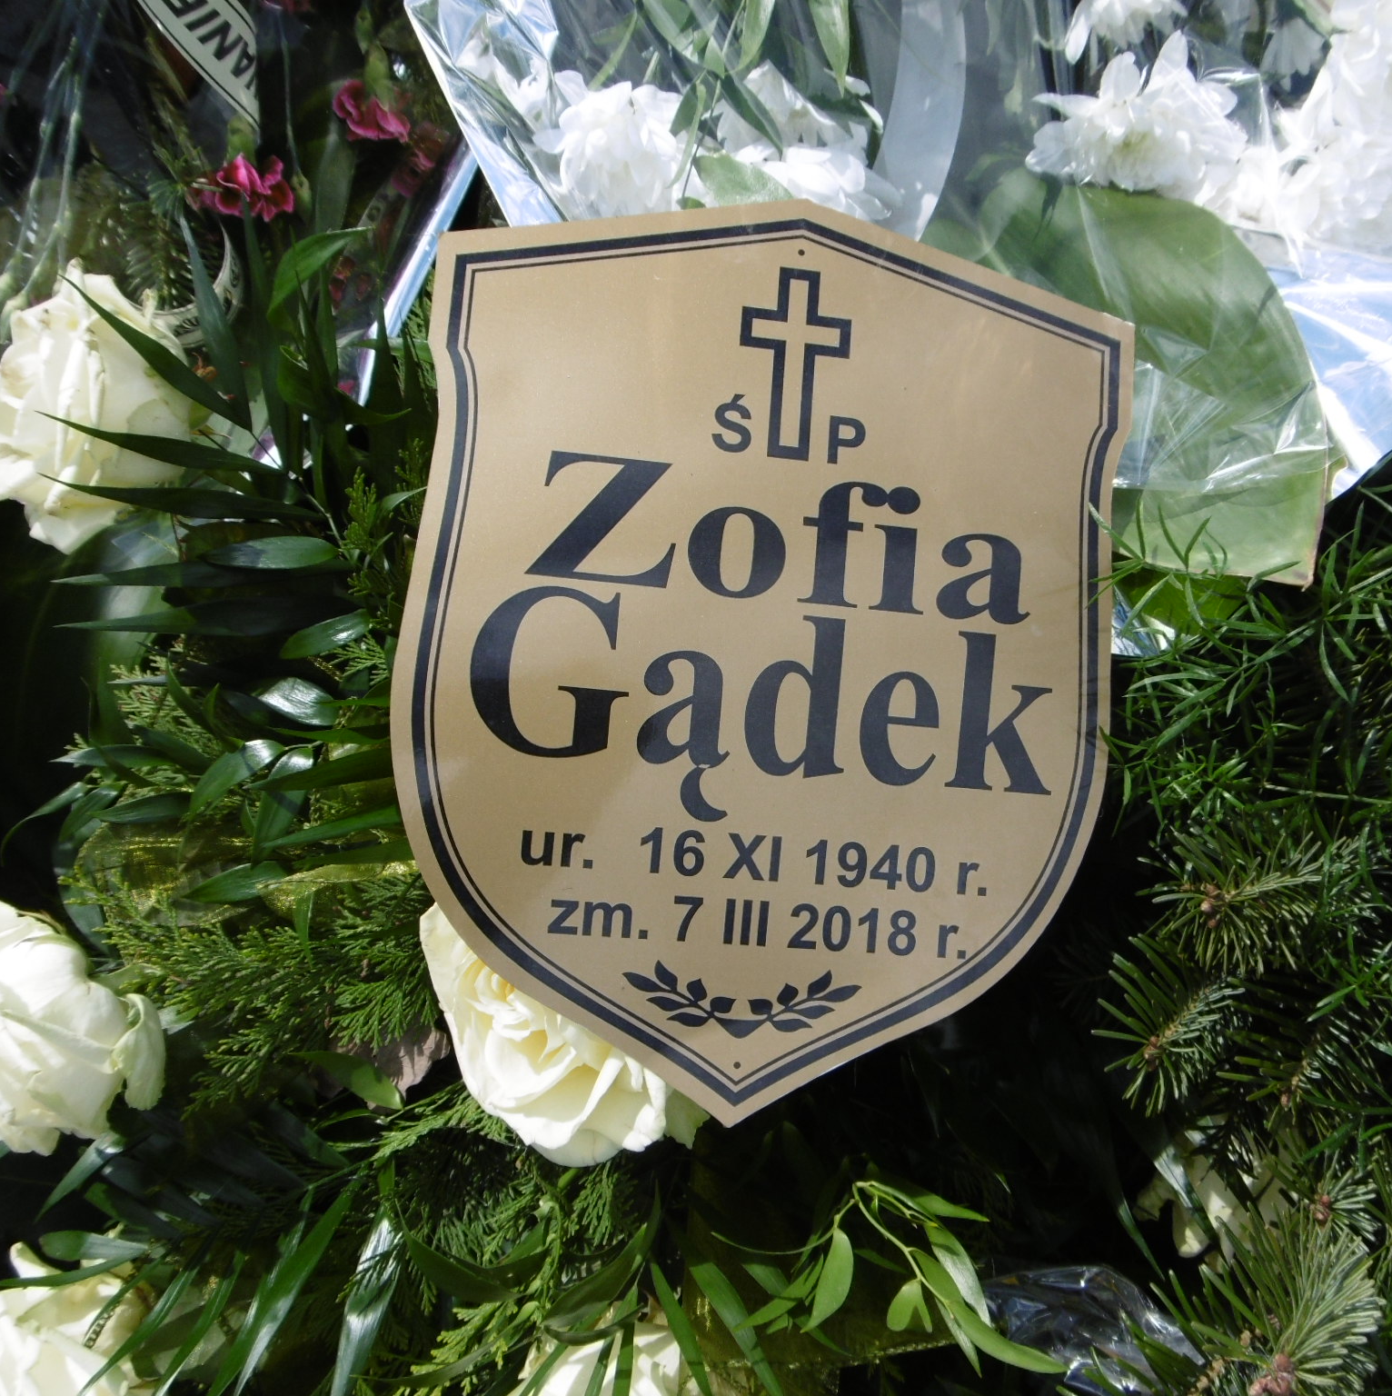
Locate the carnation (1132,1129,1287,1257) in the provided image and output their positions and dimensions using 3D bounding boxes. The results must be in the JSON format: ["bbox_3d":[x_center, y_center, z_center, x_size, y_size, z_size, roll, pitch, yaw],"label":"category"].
[{"bbox_3d":[0.185,0.173,0.455,0.058,0.045,0.058,-3,60,5],"label":"carnation"}]

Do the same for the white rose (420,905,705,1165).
[{"bbox_3d":[-0.041,0.103,0.403,0.088,0.066,0.088,-5,74,17],"label":"white rose"}]

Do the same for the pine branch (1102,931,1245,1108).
[{"bbox_3d":[0.152,0.103,0.410,0.050,0.045,0.060,27,36,19],"label":"pine branch"}]

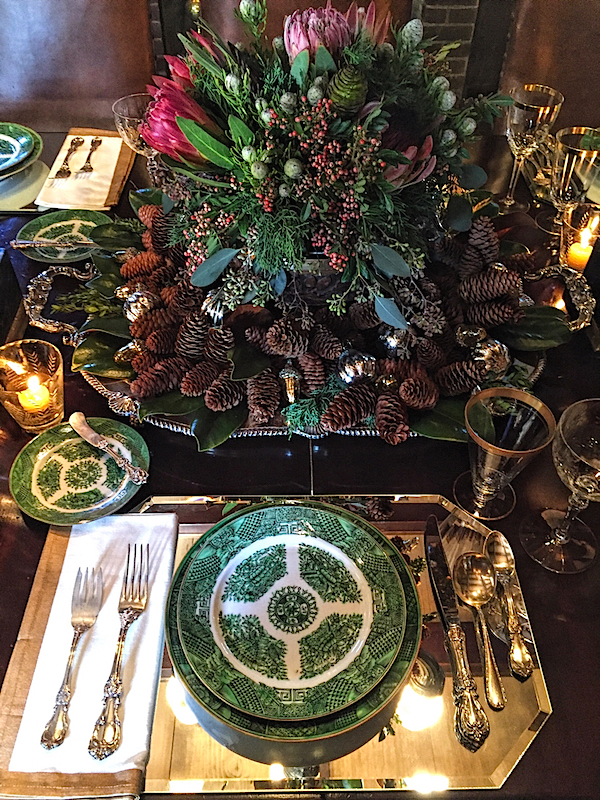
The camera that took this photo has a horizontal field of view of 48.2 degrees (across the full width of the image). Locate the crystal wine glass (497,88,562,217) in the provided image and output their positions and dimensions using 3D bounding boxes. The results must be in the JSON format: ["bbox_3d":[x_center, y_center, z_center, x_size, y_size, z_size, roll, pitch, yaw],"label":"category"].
[{"bbox_3d":[0.372,-0.408,1.117,0.087,0.193,0.087,0,46,0],"label":"crystal wine glass"}]

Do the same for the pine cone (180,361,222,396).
[{"bbox_3d":[-0.122,-0.031,0.852,0.036,0.036,0.065,33,66,27],"label":"pine cone"}]

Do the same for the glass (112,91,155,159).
[{"bbox_3d":[-0.269,-0.464,1.216,0.108,0.145,0.108,0,46,0],"label":"glass"}]

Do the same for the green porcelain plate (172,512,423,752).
[{"bbox_3d":[-0.006,0.200,0.636,0.232,0.036,0.232,0,47,0],"label":"green porcelain plate"}]

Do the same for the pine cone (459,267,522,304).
[{"bbox_3d":[0.268,-0.162,0.942,0.090,0.049,0.049,-9,47,-9],"label":"pine cone"}]

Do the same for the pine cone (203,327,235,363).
[{"bbox_3d":[-0.104,-0.069,0.851,0.040,0.040,0.056,9,91,-1],"label":"pine cone"}]

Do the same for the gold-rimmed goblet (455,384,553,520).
[{"bbox_3d":[0.209,0.063,0.710,0.087,0.127,0.087,0,46,0],"label":"gold-rimmed goblet"}]

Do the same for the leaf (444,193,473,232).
[{"bbox_3d":[0.224,-0.267,0.953,0.042,0.058,0.012,7,14,6],"label":"leaf"}]

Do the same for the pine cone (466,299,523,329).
[{"bbox_3d":[0.273,-0.122,0.940,0.076,0.039,0.039,9,47,8],"label":"pine cone"}]

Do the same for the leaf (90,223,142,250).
[{"bbox_3d":[-0.285,-0.255,1.056,0.098,0.022,0.052,1,63,7],"label":"leaf"}]

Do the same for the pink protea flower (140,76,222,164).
[{"bbox_3d":[-0.157,-0.368,0.895,0.120,0.082,0.082,31,52,6],"label":"pink protea flower"}]

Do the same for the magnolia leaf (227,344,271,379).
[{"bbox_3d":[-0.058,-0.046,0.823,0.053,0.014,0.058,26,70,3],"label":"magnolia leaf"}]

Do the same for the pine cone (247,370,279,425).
[{"bbox_3d":[-0.043,-0.004,0.792,0.040,0.040,0.074,2,54,2],"label":"pine cone"}]

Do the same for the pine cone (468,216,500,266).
[{"bbox_3d":[0.280,-0.235,0.998,0.045,0.045,0.088,1,67,1],"label":"pine cone"}]

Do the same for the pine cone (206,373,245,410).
[{"bbox_3d":[-0.088,-0.010,0.795,0.038,0.038,0.064,27,44,23],"label":"pine cone"}]

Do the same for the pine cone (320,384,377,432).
[{"bbox_3d":[0.060,0.008,0.819,0.080,0.041,0.041,-35,55,-24],"label":"pine cone"}]

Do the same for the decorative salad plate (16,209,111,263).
[{"bbox_3d":[-0.392,-0.271,1.129,0.160,0.022,0.160,0,47,0],"label":"decorative salad plate"}]

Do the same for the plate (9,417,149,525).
[{"bbox_3d":[-0.246,0.081,0.759,0.153,0.021,0.153,2,46,-2],"label":"plate"}]

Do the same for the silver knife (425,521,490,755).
[{"bbox_3d":[0.147,0.215,0.660,0.026,0.014,0.242,0,46,-1],"label":"silver knife"}]

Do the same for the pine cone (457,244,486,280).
[{"bbox_3d":[0.242,-0.198,0.951,0.038,0.038,0.066,12,69,10],"label":"pine cone"}]

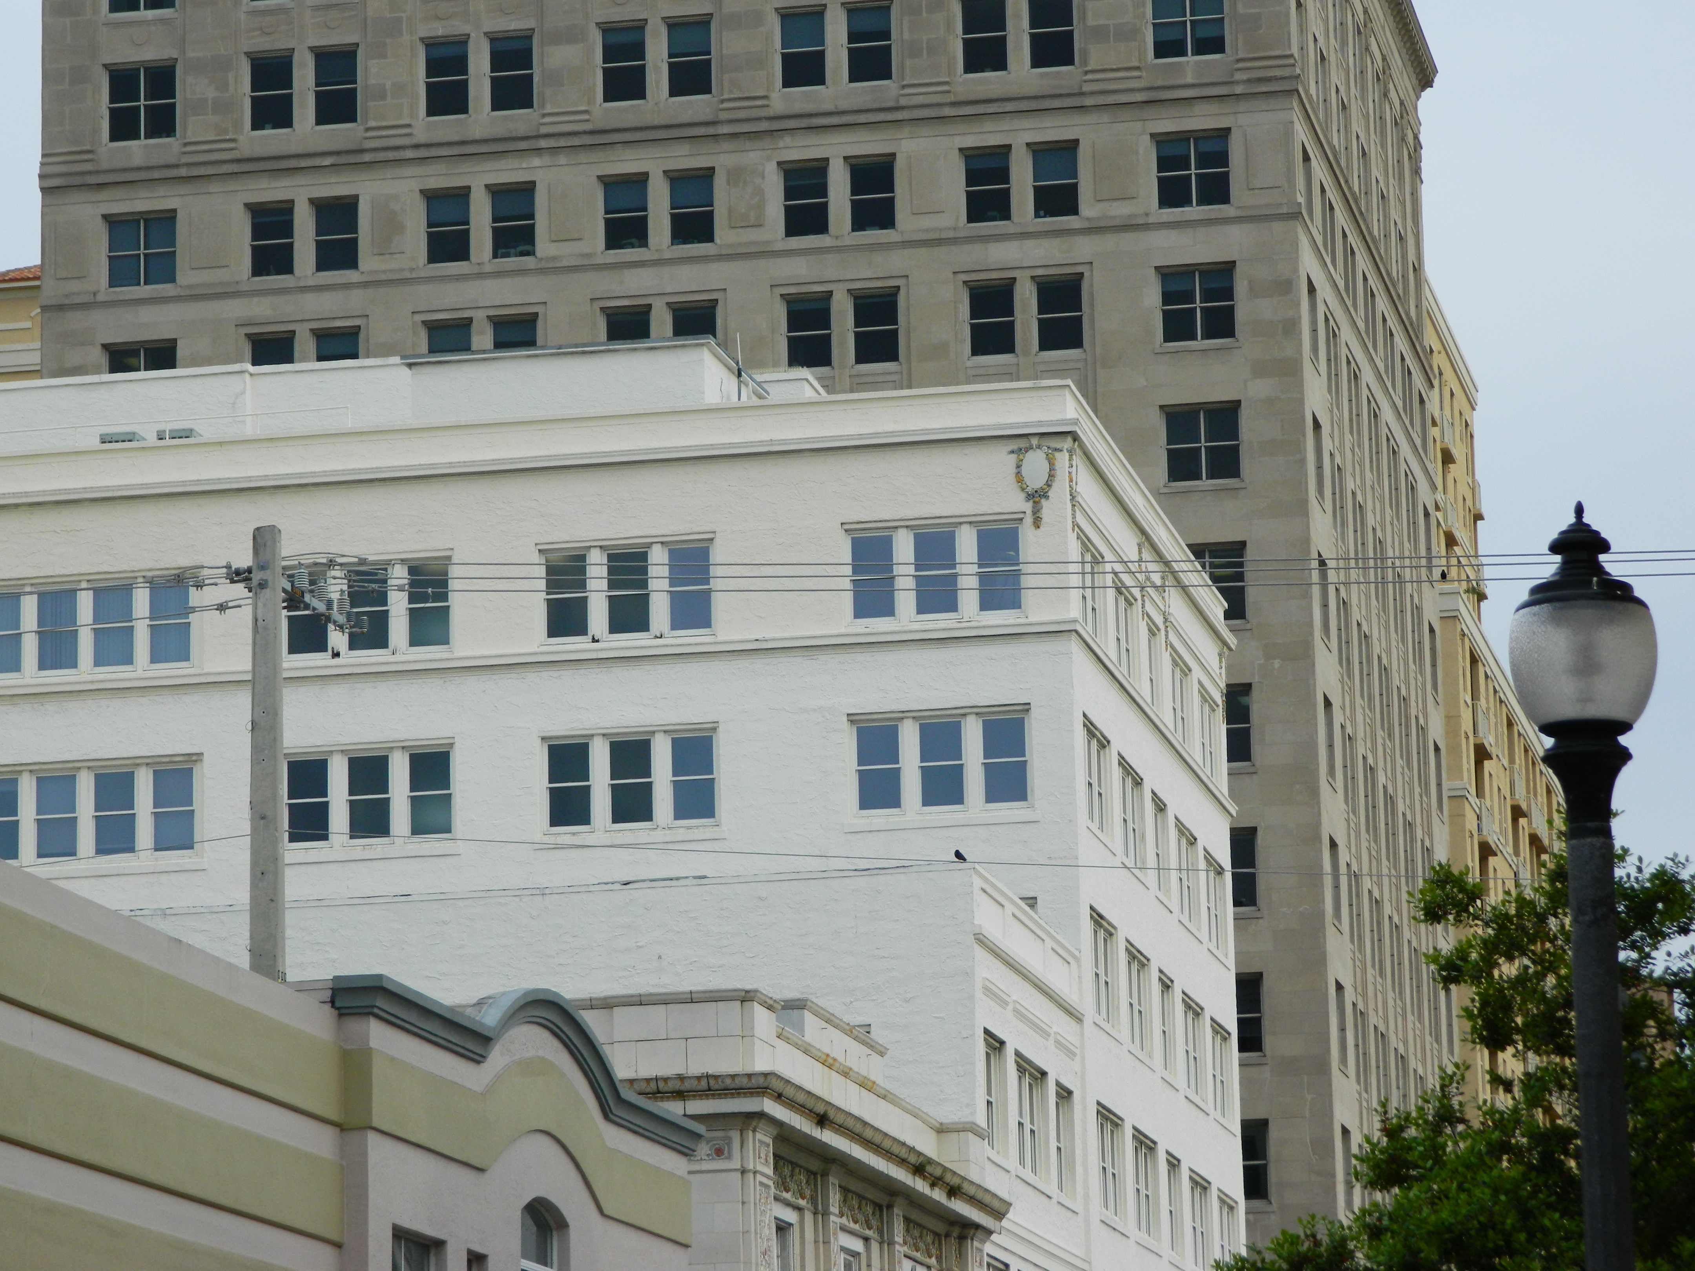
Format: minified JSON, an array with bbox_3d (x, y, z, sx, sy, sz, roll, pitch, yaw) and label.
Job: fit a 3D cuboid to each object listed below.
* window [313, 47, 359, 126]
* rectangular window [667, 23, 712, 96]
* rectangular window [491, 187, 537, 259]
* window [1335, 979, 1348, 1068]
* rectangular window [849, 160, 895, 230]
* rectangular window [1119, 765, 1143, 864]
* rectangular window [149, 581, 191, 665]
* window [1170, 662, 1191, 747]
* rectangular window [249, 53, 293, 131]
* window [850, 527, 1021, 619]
[{"bbox_3d":[-12.570,-13.496,155.124,1.081,1.860,0.150,-4,-11,11],"label":"window"},{"bbox_3d":[-3.908,-14.239,155.956,1.095,1.878,0.200,-4,-11,10],"label":"rectangular window"},{"bbox_3d":[-8.544,-10.563,162.004,1.187,1.800,0.150,-4,-11,10],"label":"rectangular window"},{"bbox_3d":[11.676,9.264,150.167,0.200,1.980,1.850,-4,-11,10],"label":"window"},{"bbox_3d":[0.605,-10.610,151.977,1.125,1.685,0.150,-4,-11,11],"label":"rectangular window"},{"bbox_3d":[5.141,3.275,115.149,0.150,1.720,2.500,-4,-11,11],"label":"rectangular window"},{"bbox_3d":[-12.381,-0.230,115.452,0.750,1.454,0.150,-4,-11,10],"label":"rectangular window"},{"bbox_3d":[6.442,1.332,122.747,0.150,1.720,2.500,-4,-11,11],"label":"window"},{"bbox_3d":[-14.416,-13.588,157.889,1.147,1.897,0.200,-4,-11,10],"label":"rectangular window"},{"bbox_3d":[1.520,-1.102,111.937,3.031,1.503,0.200,-4,-11,10],"label":"window"}]

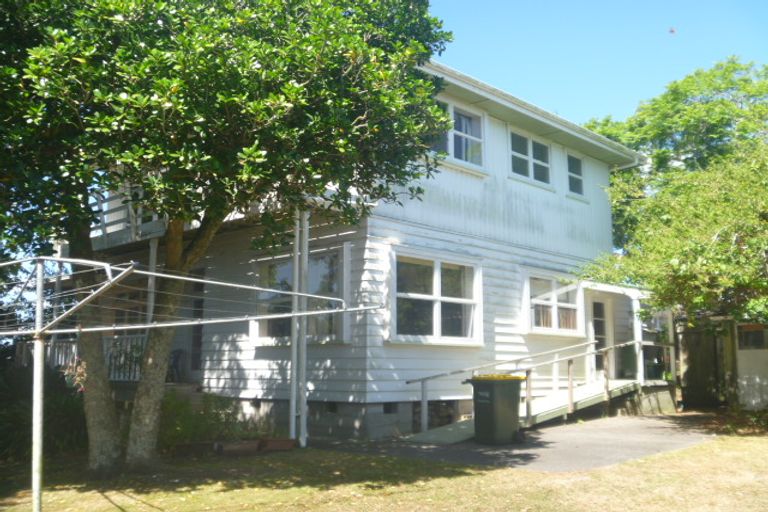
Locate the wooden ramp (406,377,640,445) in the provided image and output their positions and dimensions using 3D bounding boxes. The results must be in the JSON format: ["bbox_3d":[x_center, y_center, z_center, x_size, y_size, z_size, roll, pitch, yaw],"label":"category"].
[{"bbox_3d":[2.914,2.893,14.225,1.008,0.857,6.472,-8,-12,44],"label":"wooden ramp"}]

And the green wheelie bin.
[{"bbox_3d":[1.834,2.431,11.897,0.580,1.050,0.710,-8,-12,44],"label":"green wheelie bin"}]

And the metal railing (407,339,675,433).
[{"bbox_3d":[3.582,2.501,14.959,1.079,1.744,8.115,-8,-12,44],"label":"metal railing"}]

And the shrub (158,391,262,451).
[{"bbox_3d":[-2.738,2.477,11.651,1.650,0.880,1.250,2,-9,-13],"label":"shrub"}]

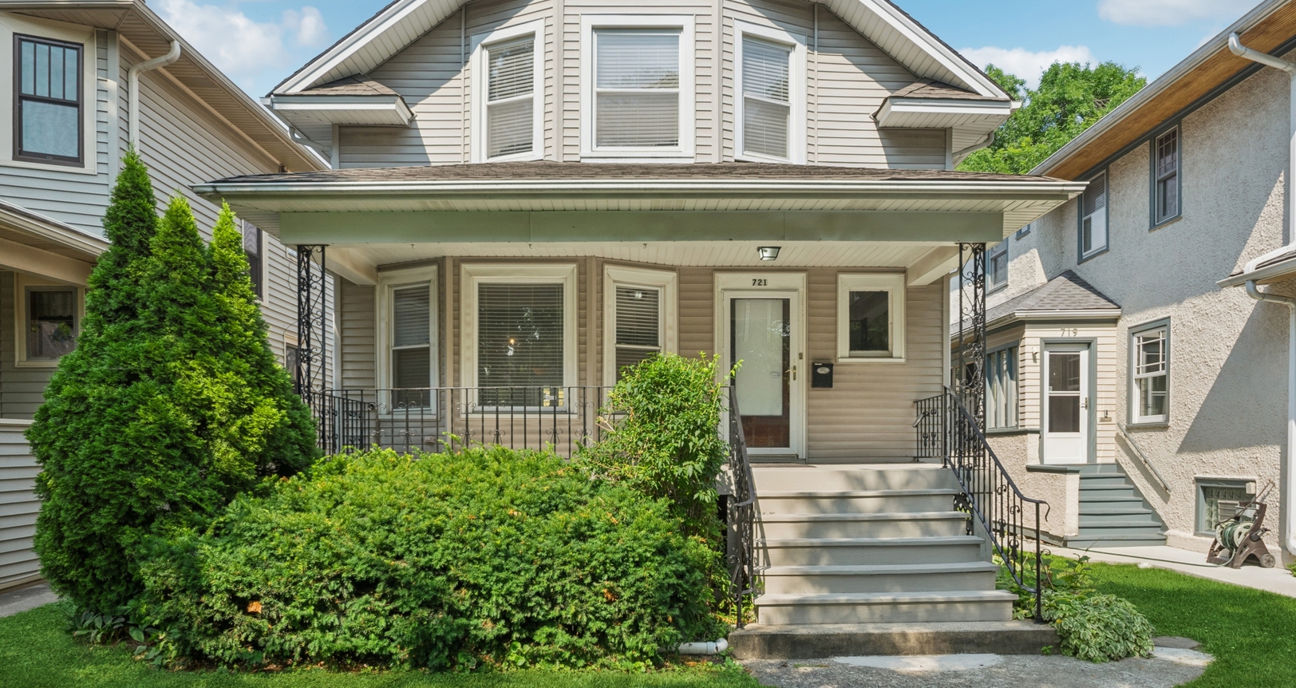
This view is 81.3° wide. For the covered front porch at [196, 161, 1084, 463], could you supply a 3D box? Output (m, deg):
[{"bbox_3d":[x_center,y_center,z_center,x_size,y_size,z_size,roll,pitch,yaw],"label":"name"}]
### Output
[{"bbox_3d":[-0.070,-0.492,8.050,8.050,3.650,2.400,0,-4,0],"label":"covered front porch"}]

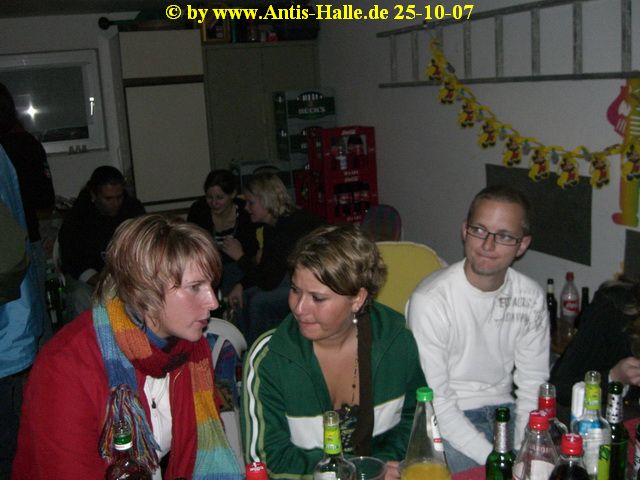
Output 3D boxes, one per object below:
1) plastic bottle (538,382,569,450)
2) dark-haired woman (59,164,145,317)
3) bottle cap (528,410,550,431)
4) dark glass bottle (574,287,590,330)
[{"bbox_3d":[0.427,0.411,1.320,0.077,0.295,0.077,-3,12,0],"label":"plastic bottle"},{"bbox_3d":[-1.030,0.220,3.710,0.550,1.230,0.800,-11,14,-33],"label":"dark-haired woman"},{"bbox_3d":[0.340,0.279,1.085,0.030,0.019,0.030,-3,12,1],"label":"bottle cap"},{"bbox_3d":[1.187,0.338,3.146,0.066,0.255,0.066,-3,12,0],"label":"dark glass bottle"}]

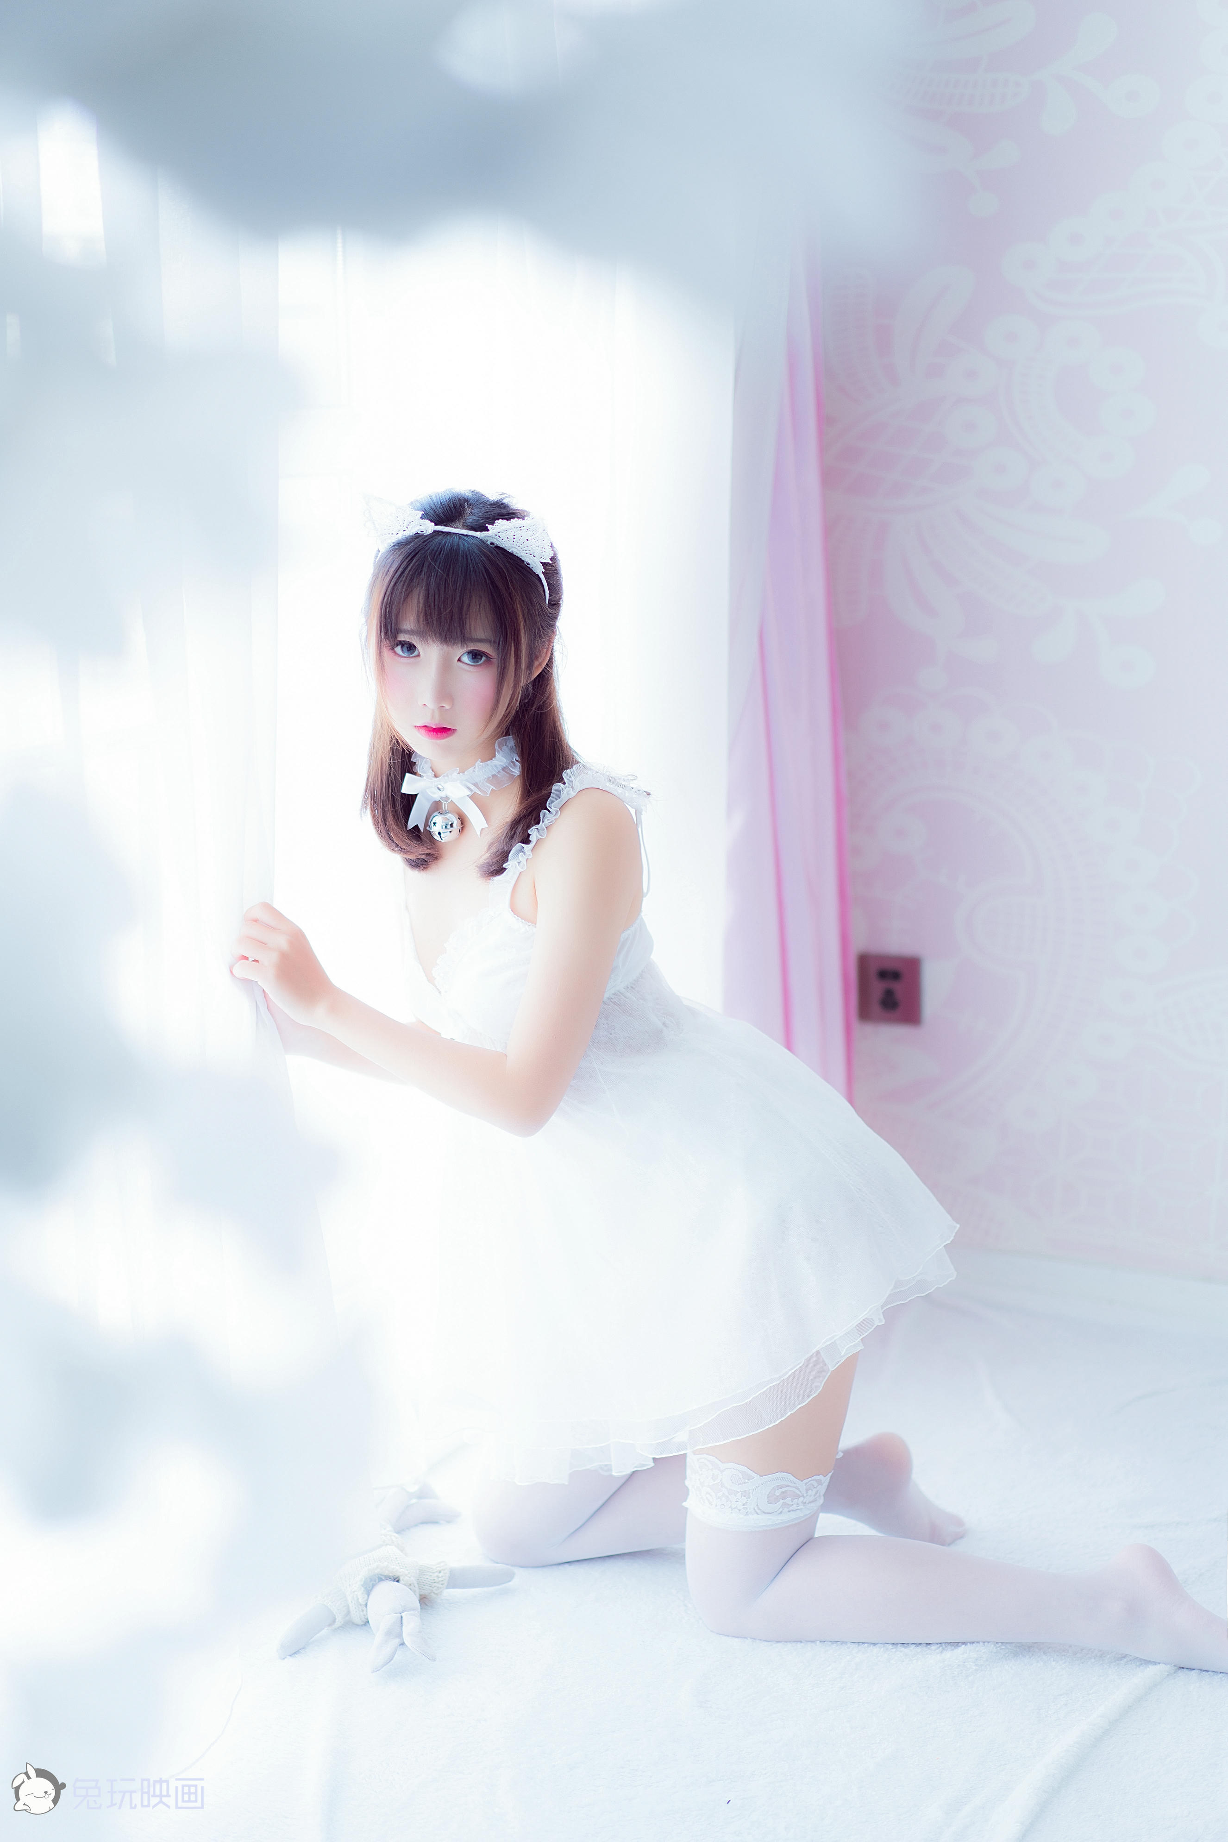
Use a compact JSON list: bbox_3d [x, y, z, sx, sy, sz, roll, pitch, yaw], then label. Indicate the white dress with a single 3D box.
[{"bbox_3d":[0.047,0.177,2.500,0.460,0.590,0.400,-16,16,-25],"label":"white dress"}]

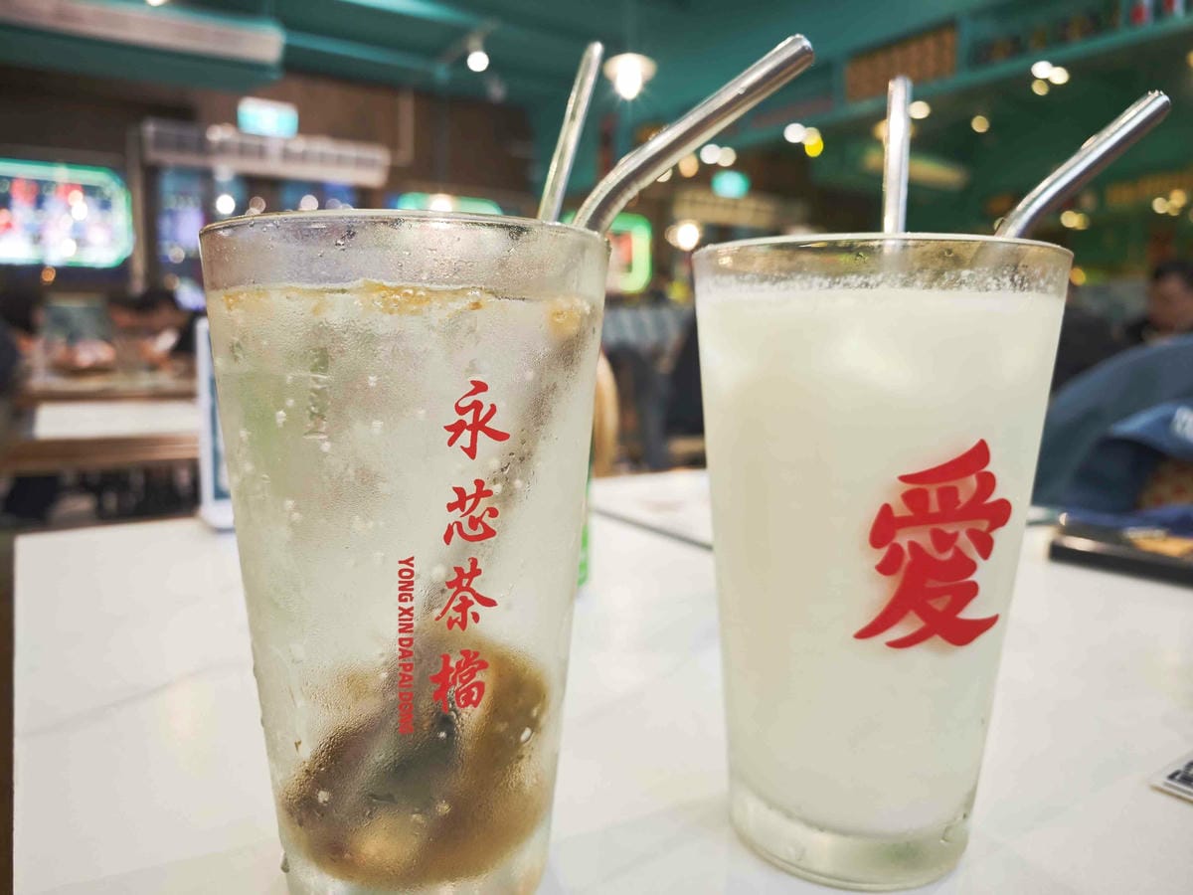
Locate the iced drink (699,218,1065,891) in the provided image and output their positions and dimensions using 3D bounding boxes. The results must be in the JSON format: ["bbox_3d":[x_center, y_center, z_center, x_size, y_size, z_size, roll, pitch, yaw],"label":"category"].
[{"bbox_3d":[0.069,0.027,0.211,0.089,0.151,0.089,0,6,-6],"label":"iced drink"}]

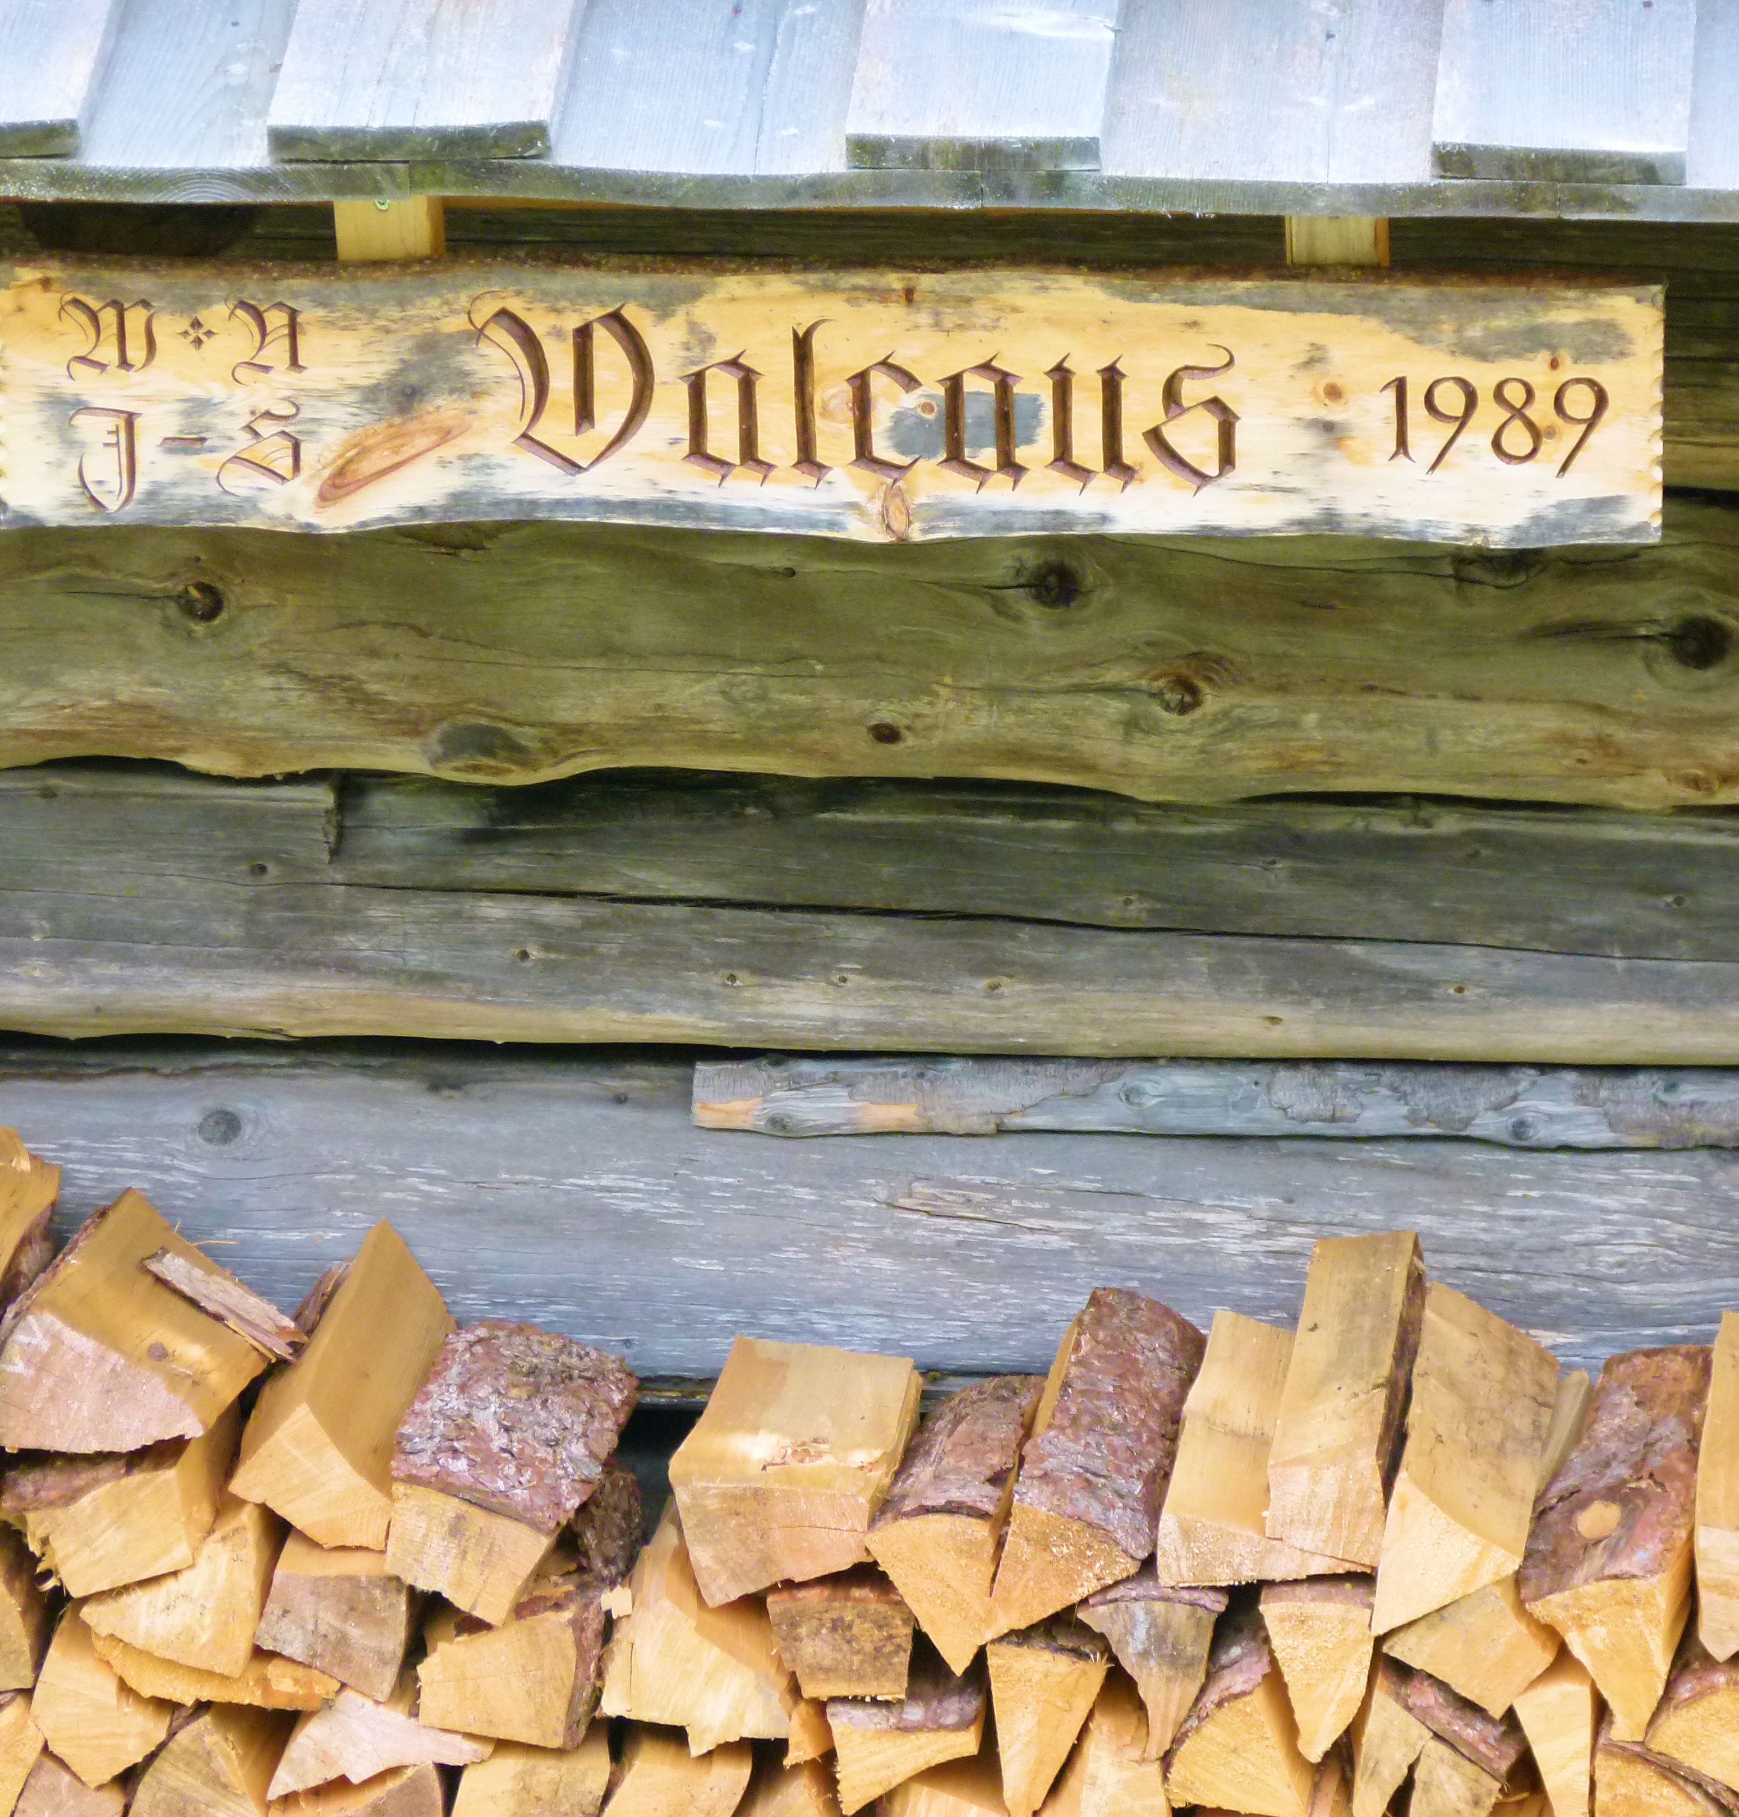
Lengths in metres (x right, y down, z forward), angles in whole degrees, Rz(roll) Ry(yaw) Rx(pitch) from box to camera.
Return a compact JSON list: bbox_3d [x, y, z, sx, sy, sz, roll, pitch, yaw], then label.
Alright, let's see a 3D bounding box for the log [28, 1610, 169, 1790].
[{"bbox_3d":[-0.443,0.426,9.157,0.086,0.095,0.340,1,17,3],"label":"log"}]

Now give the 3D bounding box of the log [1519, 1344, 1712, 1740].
[{"bbox_3d":[0.451,0.375,9.062,0.094,0.112,0.340,3,21,8],"label":"log"}]

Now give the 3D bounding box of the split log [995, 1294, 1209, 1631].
[{"bbox_3d":[0.138,0.340,9.074,0.087,0.094,0.340,14,21,3],"label":"split log"}]

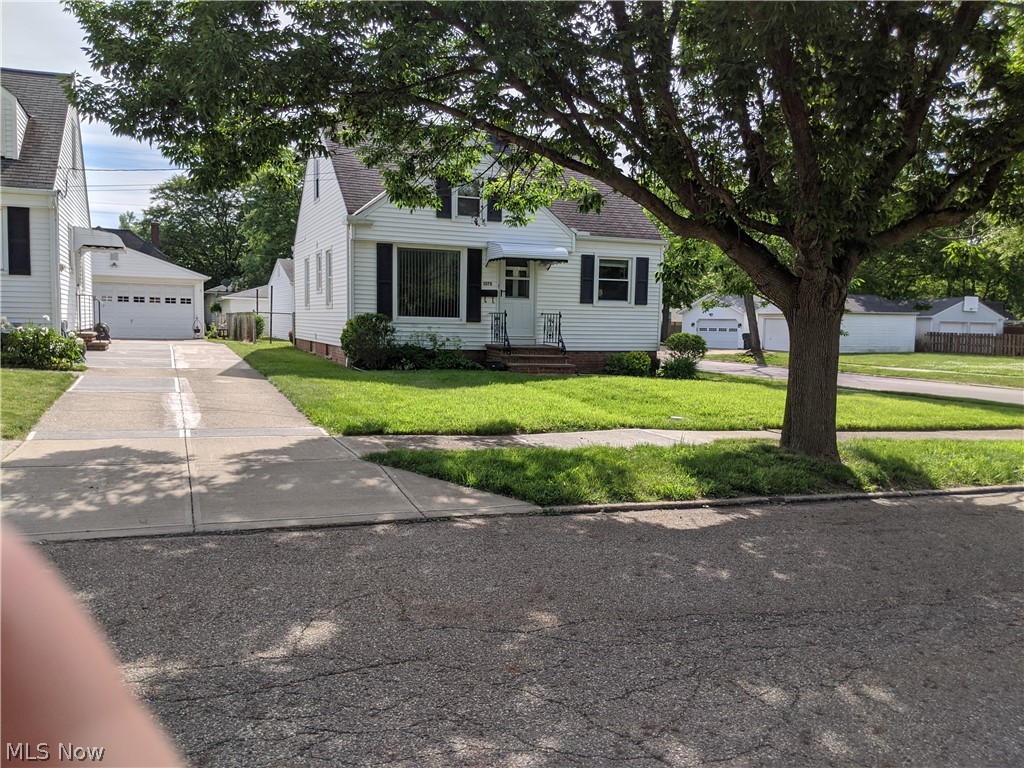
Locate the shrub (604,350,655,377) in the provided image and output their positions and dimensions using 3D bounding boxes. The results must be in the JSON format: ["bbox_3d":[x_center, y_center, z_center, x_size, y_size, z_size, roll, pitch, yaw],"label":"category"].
[{"bbox_3d":[3.013,-0.509,20.422,1.370,0.690,0.830,-1,5,-23],"label":"shrub"}]

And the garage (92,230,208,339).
[{"bbox_3d":[-17.420,-4.028,35.448,7.000,3.810,6.700,-1,5,-23],"label":"garage"}]

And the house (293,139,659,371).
[{"bbox_3d":[-1.368,-3.962,22.957,8.450,6.730,8.900,-1,5,-23],"label":"house"}]

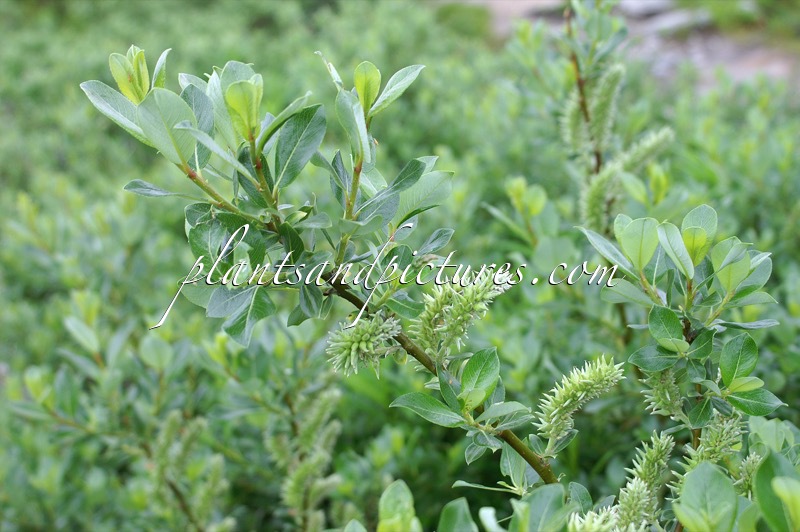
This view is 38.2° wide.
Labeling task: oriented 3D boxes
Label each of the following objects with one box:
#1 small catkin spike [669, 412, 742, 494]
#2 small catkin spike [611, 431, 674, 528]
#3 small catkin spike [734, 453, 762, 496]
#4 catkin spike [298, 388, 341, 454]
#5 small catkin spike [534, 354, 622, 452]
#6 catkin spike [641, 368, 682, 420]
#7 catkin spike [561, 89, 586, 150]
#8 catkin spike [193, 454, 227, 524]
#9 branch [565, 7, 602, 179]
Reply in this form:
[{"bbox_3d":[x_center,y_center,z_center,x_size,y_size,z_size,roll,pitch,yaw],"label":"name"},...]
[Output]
[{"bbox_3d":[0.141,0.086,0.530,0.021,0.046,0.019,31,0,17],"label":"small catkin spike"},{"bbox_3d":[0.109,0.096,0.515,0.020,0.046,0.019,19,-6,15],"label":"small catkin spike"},{"bbox_3d":[0.162,0.097,0.535,0.013,0.023,0.013,18,-4,19],"label":"small catkin spike"},{"bbox_3d":[-0.063,0.121,0.900,0.018,0.057,0.018,28,-9,0],"label":"catkin spike"},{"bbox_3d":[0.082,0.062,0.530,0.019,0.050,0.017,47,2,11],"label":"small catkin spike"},{"bbox_3d":[0.124,0.060,0.545,0.018,0.029,0.018,-20,-10,10],"label":"catkin spike"},{"bbox_3d":[0.129,-0.109,0.860,0.019,0.047,0.019,-2,7,9],"label":"catkin spike"},{"bbox_3d":[-0.157,0.184,0.950,0.018,0.061,0.018,17,-13,-6],"label":"catkin spike"},{"bbox_3d":[0.137,-0.131,0.860,0.009,0.125,0.009,-11,7,10],"label":"branch"}]

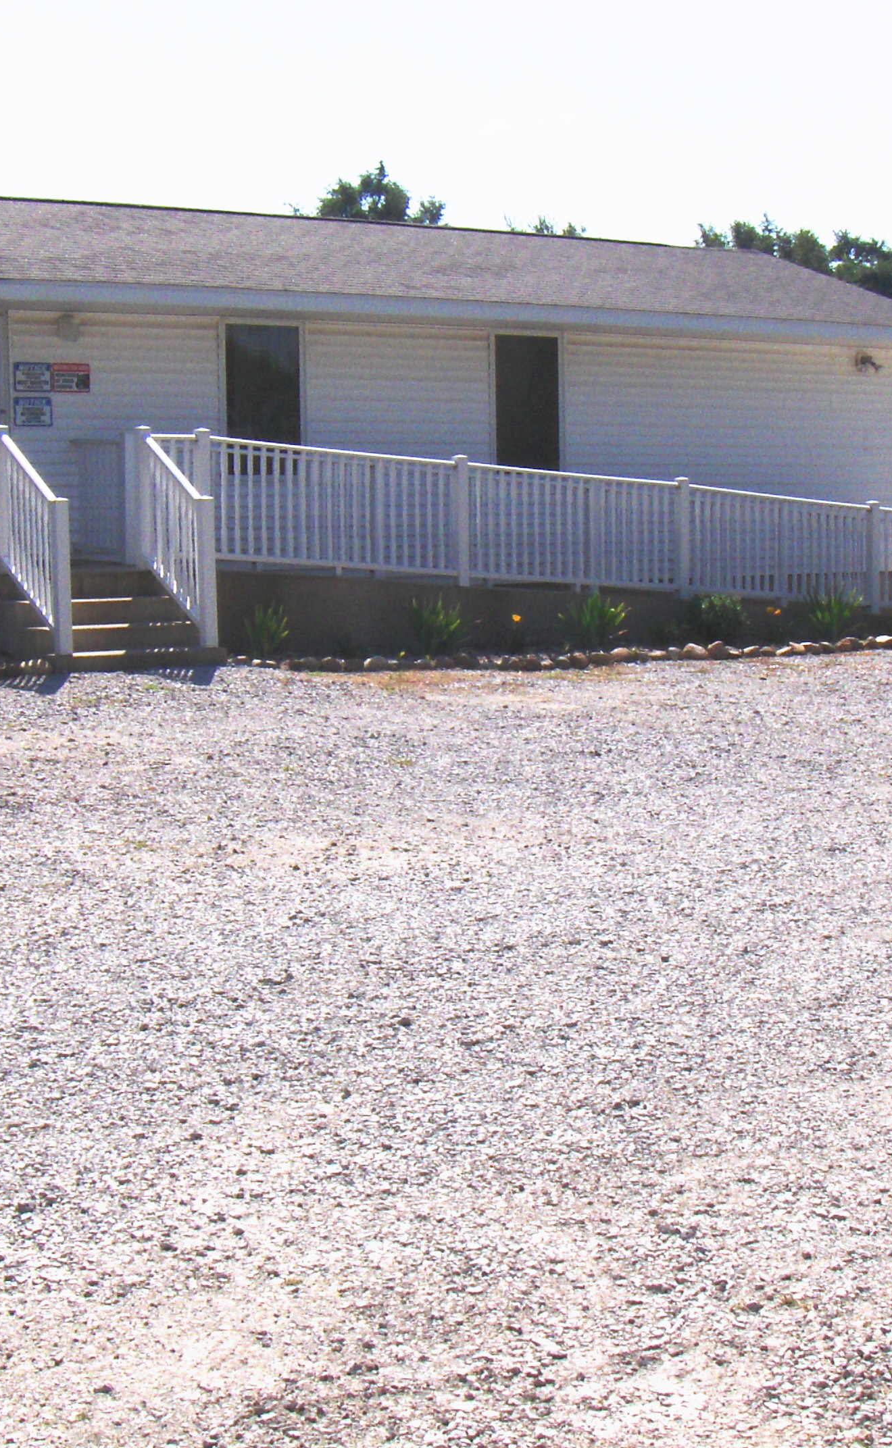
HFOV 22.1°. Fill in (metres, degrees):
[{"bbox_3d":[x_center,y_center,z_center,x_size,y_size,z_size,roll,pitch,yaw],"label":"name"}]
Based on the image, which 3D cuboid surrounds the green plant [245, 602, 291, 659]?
[{"bbox_3d":[-1.366,-0.714,17.500,0.350,0.450,0.320,-4,6,-34],"label":"green plant"}]

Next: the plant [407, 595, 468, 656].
[{"bbox_3d":[-0.066,-0.785,18.350,0.480,0.490,0.440,-1,5,0],"label":"plant"}]

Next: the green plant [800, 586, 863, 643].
[{"bbox_3d":[3.515,-0.993,20.800,0.580,0.540,0.530,-1,5,0],"label":"green plant"}]

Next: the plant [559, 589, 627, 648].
[{"bbox_3d":[1.243,-0.881,19.250,0.570,0.500,0.530,-1,5,0],"label":"plant"}]

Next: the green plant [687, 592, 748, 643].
[{"bbox_3d":[2.378,-0.928,20.000,0.530,0.470,0.480,-4,6,-34],"label":"green plant"}]

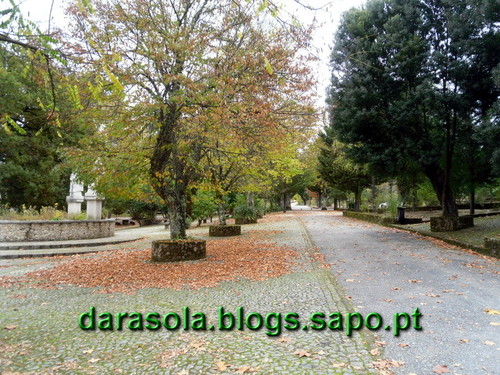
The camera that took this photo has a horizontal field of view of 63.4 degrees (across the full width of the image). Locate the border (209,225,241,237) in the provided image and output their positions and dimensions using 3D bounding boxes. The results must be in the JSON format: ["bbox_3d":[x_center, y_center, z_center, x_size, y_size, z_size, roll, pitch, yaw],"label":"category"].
[{"bbox_3d":[-1.145,1.978,18.600,1.470,0.480,1.450,0,-2,0],"label":"border"}]

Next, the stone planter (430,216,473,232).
[{"bbox_3d":[9.740,1.736,19.500,1.800,0.620,1.600,-1,-2,26],"label":"stone planter"}]

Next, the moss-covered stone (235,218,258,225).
[{"bbox_3d":[-0.250,2.444,28.900,1.580,0.420,1.550,0,-2,5],"label":"moss-covered stone"}]

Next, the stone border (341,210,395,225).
[{"bbox_3d":[10.026,2.568,35.866,1.000,0.480,17.500,0,-2,5],"label":"stone border"}]

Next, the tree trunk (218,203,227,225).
[{"bbox_3d":[-1.265,1.205,18.600,0.370,1.020,0.340,0,-2,0],"label":"tree trunk"}]

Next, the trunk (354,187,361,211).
[{"bbox_3d":[11.298,1.261,42.500,0.560,2.750,0.560,0,-2,5],"label":"trunk"}]

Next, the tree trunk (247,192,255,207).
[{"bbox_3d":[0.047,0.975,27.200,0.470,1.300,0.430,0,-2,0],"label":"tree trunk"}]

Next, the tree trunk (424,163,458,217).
[{"bbox_3d":[9.234,0.121,19.500,1.400,2.600,1.000,-1,-2,25],"label":"tree trunk"}]

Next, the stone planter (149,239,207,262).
[{"bbox_3d":[-1.963,1.702,11.100,1.480,0.520,1.450,0,-2,0],"label":"stone planter"}]

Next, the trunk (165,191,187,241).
[{"bbox_3d":[-2.004,0.763,11.100,0.530,1.380,0.480,0,-2,0],"label":"trunk"}]

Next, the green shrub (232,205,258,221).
[{"bbox_3d":[-0.280,1.669,27.000,1.700,1.050,1.550,0,-2,0],"label":"green shrub"}]

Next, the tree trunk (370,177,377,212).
[{"bbox_3d":[14.082,0.796,46.000,0.550,4.000,0.550,0,-2,5],"label":"tree trunk"}]

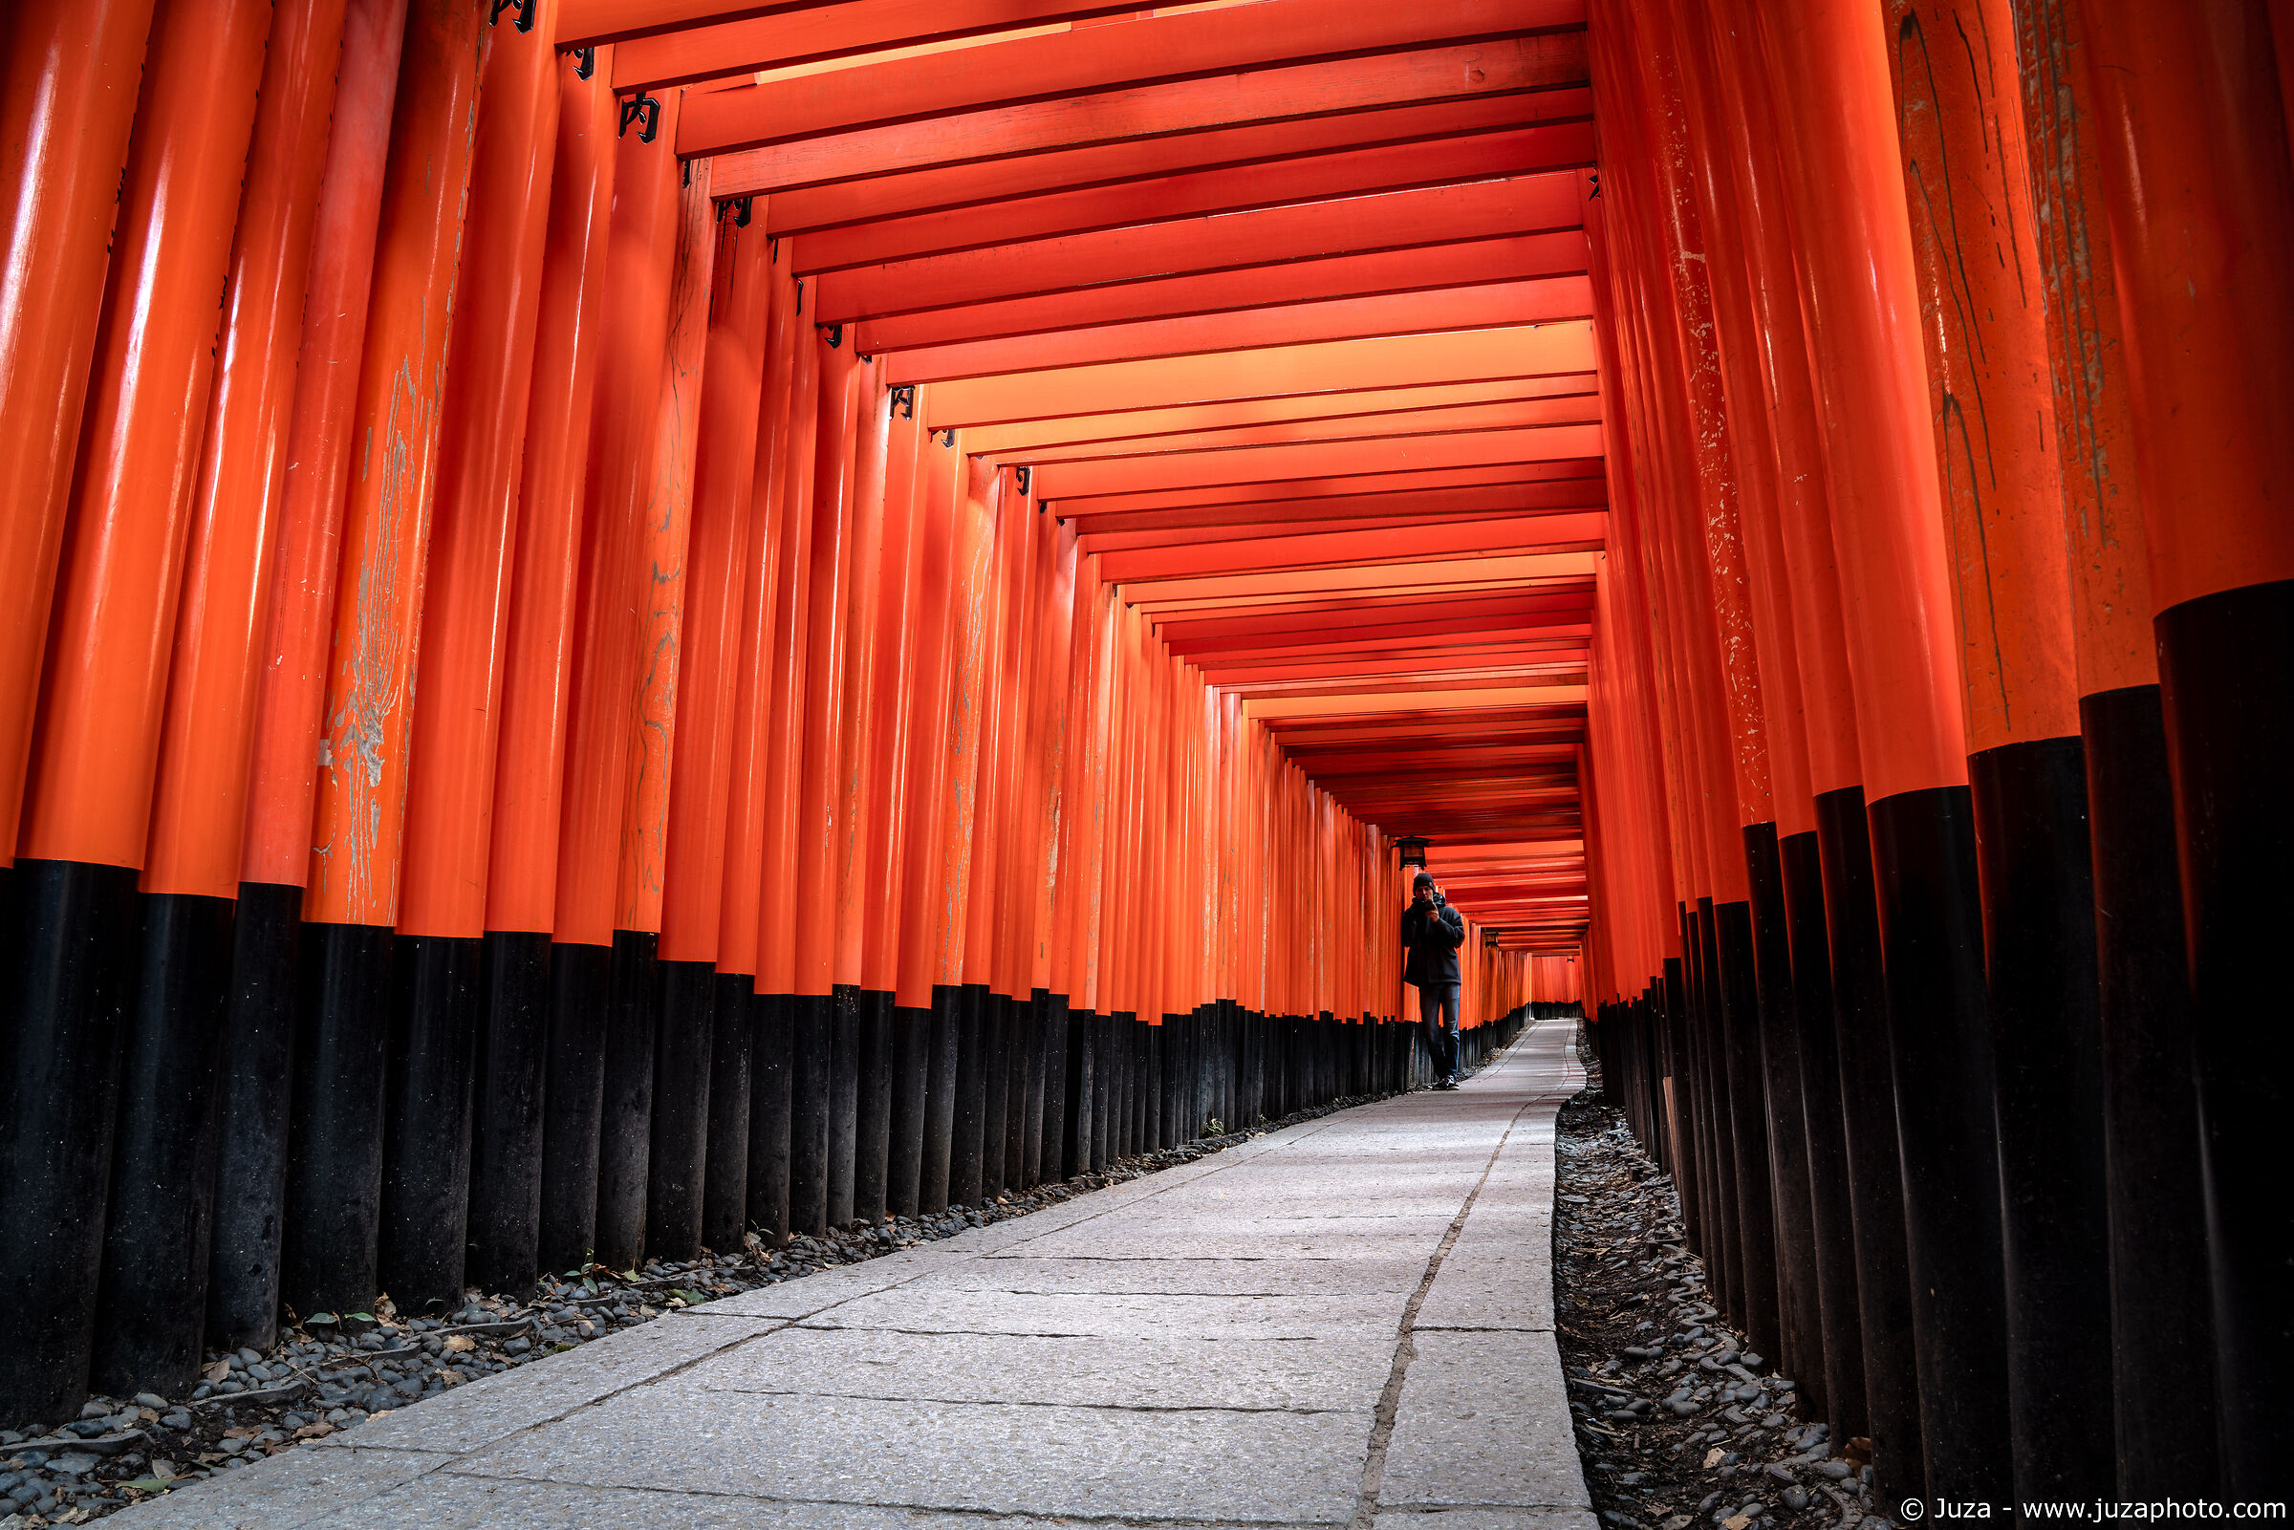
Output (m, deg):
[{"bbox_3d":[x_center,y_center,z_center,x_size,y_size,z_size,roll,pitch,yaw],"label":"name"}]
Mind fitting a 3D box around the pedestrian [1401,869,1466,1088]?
[{"bbox_3d":[2.300,1.742,14.350,0.520,1.740,0.400,-4,-12,22],"label":"pedestrian"}]

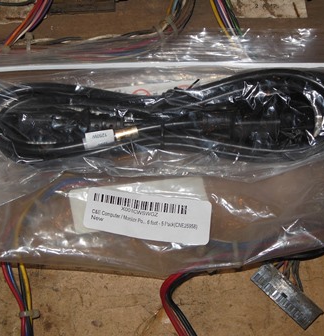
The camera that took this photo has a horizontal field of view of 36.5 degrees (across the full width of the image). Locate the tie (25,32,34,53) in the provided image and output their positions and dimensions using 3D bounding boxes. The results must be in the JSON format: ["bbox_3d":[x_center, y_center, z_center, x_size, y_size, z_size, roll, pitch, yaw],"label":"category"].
[{"bbox_3d":[-0.085,-0.080,0.316,0.006,0.009,0.013,0,66,0],"label":"tie"}]

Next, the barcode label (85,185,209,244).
[{"bbox_3d":[-0.007,0.025,0.262,0.067,0.002,0.025,8,59,-3],"label":"barcode label"}]

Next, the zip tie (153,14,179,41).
[{"bbox_3d":[0.002,-0.091,0.321,0.014,0.010,0.015,-20,68,-9],"label":"zip tie"}]

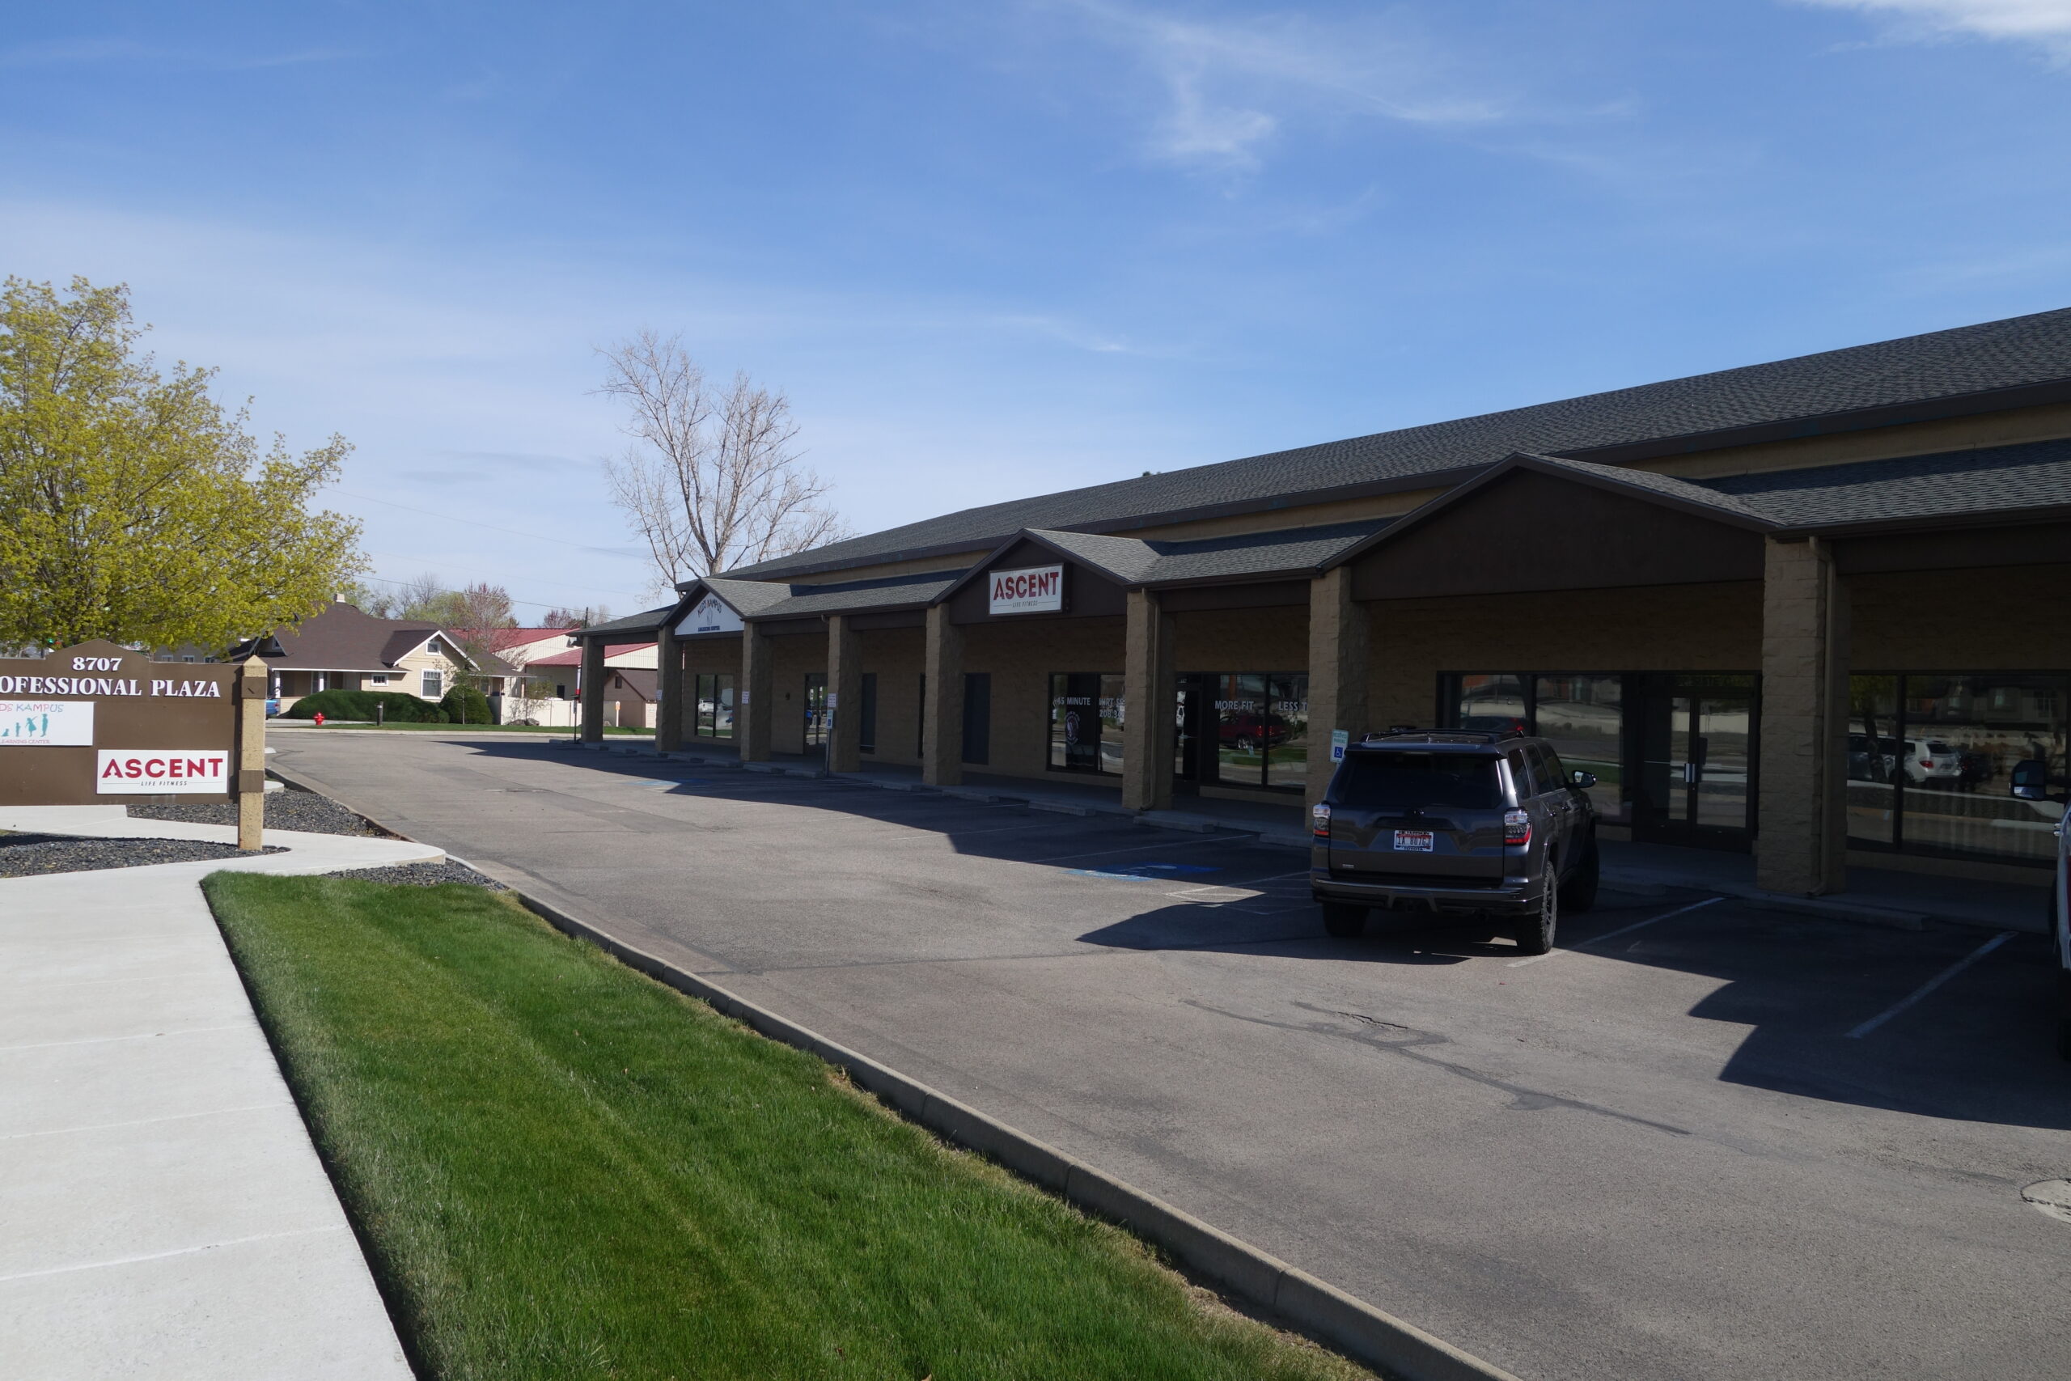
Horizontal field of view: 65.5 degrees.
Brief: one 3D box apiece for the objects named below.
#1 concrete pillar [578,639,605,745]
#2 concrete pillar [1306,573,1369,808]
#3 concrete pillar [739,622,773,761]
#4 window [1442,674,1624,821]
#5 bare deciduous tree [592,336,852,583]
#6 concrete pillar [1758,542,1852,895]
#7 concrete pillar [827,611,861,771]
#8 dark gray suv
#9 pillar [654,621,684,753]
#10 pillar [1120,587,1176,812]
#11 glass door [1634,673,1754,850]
[{"bbox_3d":[-15.566,-0.060,56.796,0.603,3.678,0.608,1,0,-31],"label":"concrete pillar"},{"bbox_3d":[4.401,0.185,23.297,0.610,3.750,0.610,1,0,-31],"label":"concrete pillar"},{"bbox_3d":[-7.424,0.053,43.073,0.603,3.678,0.608,1,0,-31],"label":"concrete pillar"},{"bbox_3d":[7.521,0.834,24.506,0.130,2.180,3.750,1,0,-31],"label":"window"},{"bbox_3d":[-14.653,-7.312,75.000,11.300,18.700,11.800,1,0,-31],"label":"bare deciduous tree"},{"bbox_3d":[8.138,0.262,17.021,0.610,3.700,0.610,1,0,-31],"label":"concrete pillar"},{"bbox_3d":[-4.484,0.093,38.120,0.603,3.678,0.608,1,0,-31],"label":"concrete pillar"},{"bbox_3d":[4.070,1.300,15.101,1.960,1.820,4.830,1,0,26],"label":"dark gray suv"},{"bbox_3d":[-11.243,-0.047,49.448,0.610,3.780,0.610,1,0,-31],"label":"pillar"},{"bbox_3d":[1.942,0.182,27.291,0.603,3.678,0.608,1,0,-31],"label":"pillar"},{"bbox_3d":[9.007,0.959,22.005,0.130,2.390,1.890,1,0,-31],"label":"glass door"}]

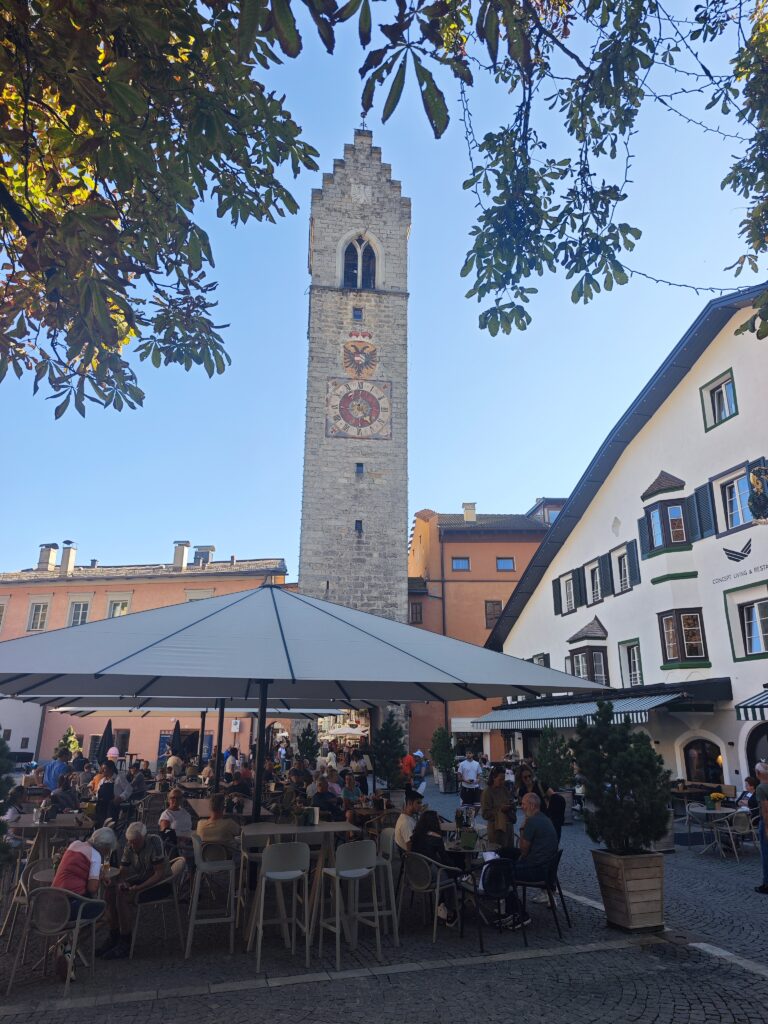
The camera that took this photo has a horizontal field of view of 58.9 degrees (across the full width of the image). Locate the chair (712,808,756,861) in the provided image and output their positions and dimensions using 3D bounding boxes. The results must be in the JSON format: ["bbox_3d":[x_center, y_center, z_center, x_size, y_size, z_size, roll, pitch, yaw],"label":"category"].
[{"bbox_3d":[6.046,5.572,11.728,0.560,0.790,0.570,7,-19,-19],"label":"chair"}]

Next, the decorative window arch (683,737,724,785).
[{"bbox_3d":[7.571,5.968,16.128,0.180,1.160,1.271,6,-19,-16],"label":"decorative window arch"}]

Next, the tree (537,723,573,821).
[{"bbox_3d":[4.271,6.491,16.929,0.950,2.299,0.950,-4,-19,13],"label":"tree"}]

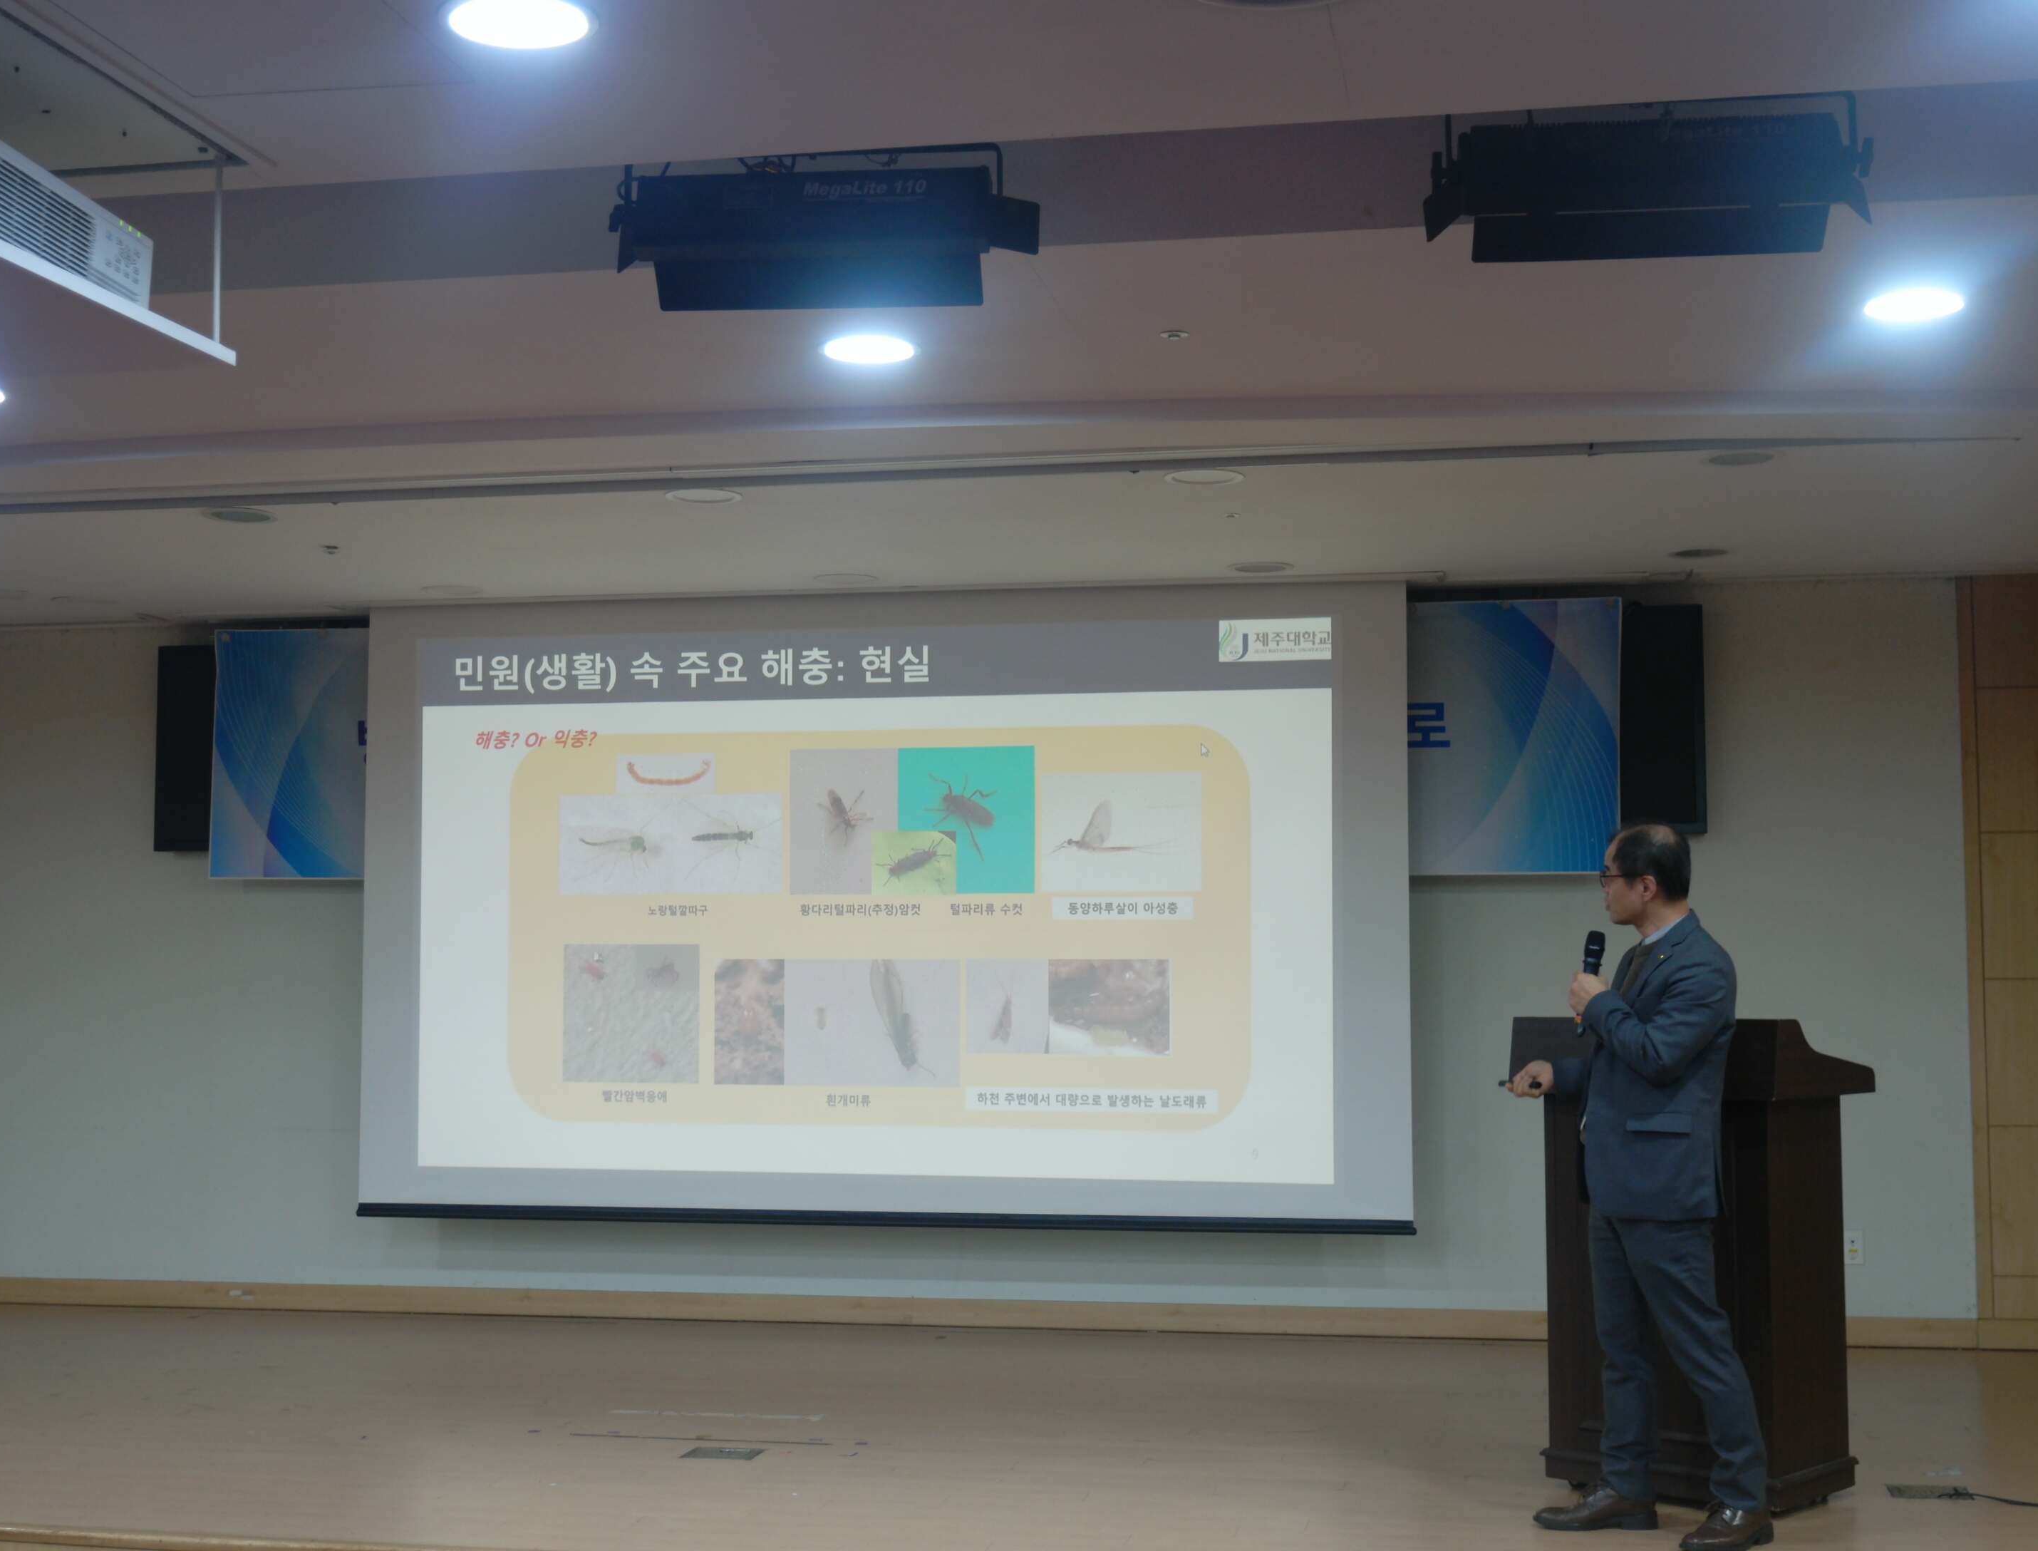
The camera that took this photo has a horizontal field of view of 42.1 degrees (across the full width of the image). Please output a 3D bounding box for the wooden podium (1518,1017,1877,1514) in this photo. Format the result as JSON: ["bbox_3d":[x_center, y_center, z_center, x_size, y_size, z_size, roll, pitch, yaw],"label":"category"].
[{"bbox_3d":[1.776,1.253,6.947,0.753,1.232,0.560,-4,-6,42],"label":"wooden podium"}]

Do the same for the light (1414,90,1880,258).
[{"bbox_3d":[1.135,-1.070,4.760,0.770,0.260,0.250,-1,-4,6],"label":"light"}]

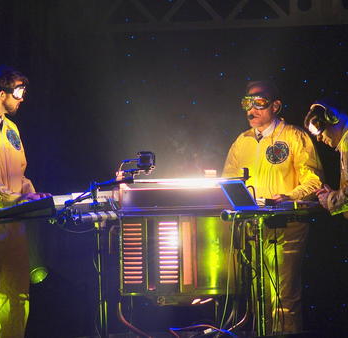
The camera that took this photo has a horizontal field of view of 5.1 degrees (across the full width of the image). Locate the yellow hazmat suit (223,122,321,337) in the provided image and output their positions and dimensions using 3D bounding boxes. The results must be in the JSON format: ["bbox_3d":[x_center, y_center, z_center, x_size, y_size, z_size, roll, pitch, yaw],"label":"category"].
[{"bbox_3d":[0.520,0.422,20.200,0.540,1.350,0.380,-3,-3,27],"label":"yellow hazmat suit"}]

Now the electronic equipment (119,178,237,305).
[{"bbox_3d":[0.023,0.368,19.800,0.600,0.640,0.480,-1,-3,0],"label":"electronic equipment"}]

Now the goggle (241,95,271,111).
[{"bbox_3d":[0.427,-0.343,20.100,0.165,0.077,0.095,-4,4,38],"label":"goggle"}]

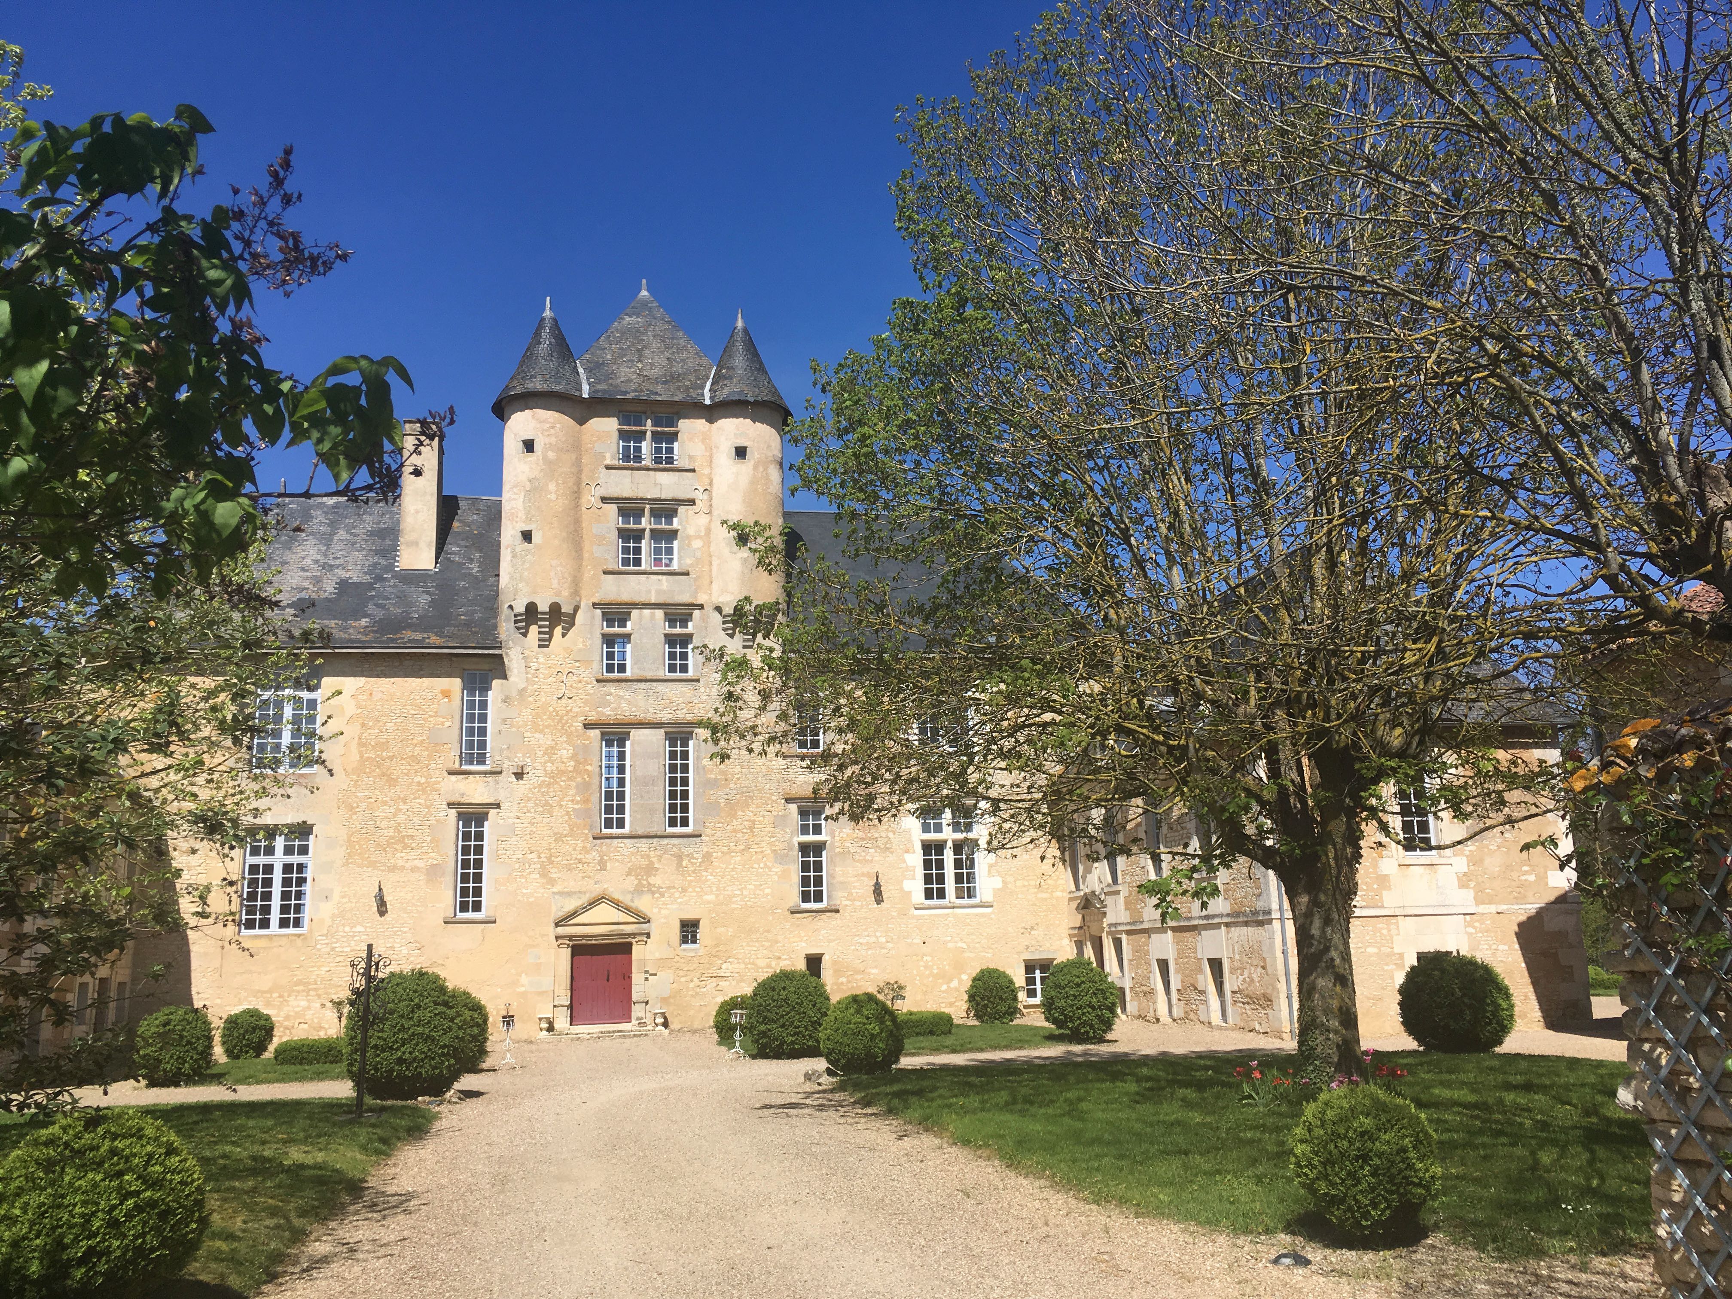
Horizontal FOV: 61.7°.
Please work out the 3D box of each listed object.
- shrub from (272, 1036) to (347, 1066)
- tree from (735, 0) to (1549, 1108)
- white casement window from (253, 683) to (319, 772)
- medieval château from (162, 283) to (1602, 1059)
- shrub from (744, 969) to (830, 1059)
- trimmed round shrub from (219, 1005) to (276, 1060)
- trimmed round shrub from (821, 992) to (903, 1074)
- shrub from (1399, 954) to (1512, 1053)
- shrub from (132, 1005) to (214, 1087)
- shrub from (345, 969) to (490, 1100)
[{"bbox_3d":[-11.196,8.152,29.607,1.700,0.580,1.050,0,-12,-11],"label":"shrub"},{"bbox_3d":[4.574,-1.831,18.991,12.500,14.600,11.800,0,-12,-11],"label":"tree"},{"bbox_3d":[-15.370,1.970,38.626,1.620,2.619,0.200,0,-12,-11],"label":"white casement window"},{"bbox_3d":[-3.239,-1.692,38.832,30.500,23.200,23.500,0,-12,-11],"label":"medieval château"},{"bbox_3d":[-1.480,6.741,26.907,1.599,1.577,1.599,0,-12,-11],"label":"shrub"},{"bbox_3d":[-13.764,8.556,32.364,1.135,1.118,1.135,0,-12,-11],"label":"trimmed round shrub"},{"bbox_3d":[-0.082,5.972,22.661,1.283,1.200,1.283,-2,-12,0],"label":"trimmed round shrub"},{"bbox_3d":[9.252,5.550,22.888,1.714,1.524,1.714,0,-12,-11],"label":"shrub"},{"bbox_3d":[-11.758,6.729,24.705,1.262,1.328,1.262,0,-12,-11],"label":"shrub"},{"bbox_3d":[-6.495,5.518,20.981,1.850,1.786,1.800,0,-12,-11],"label":"shrub"}]

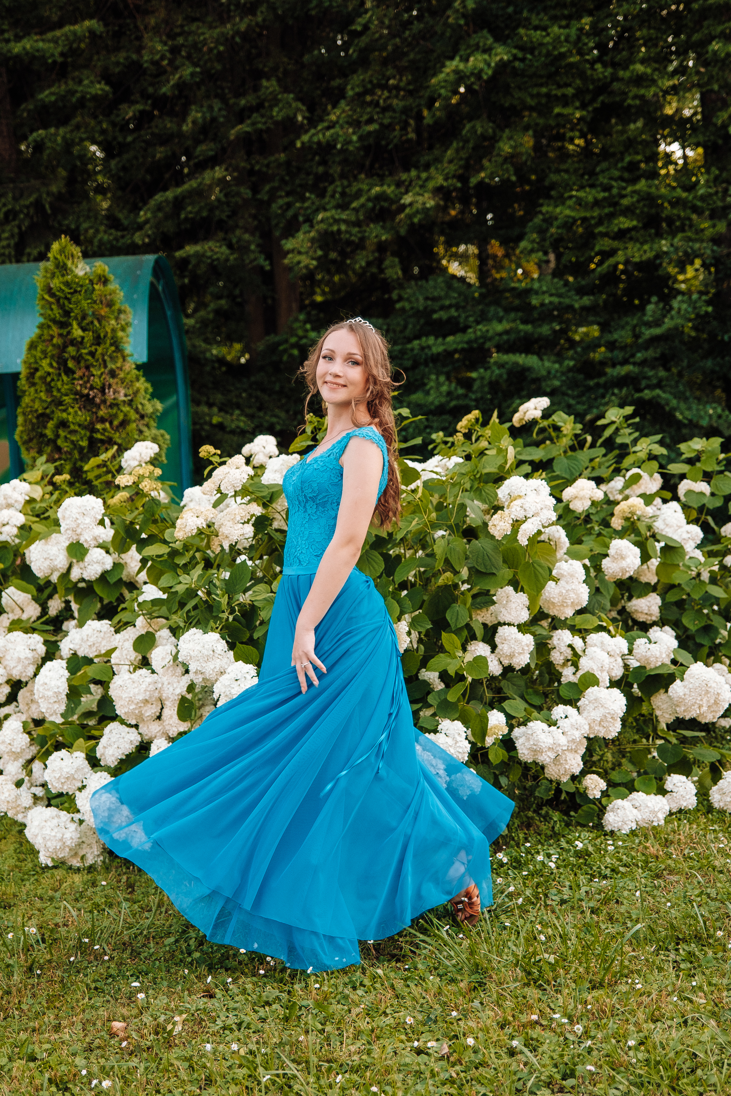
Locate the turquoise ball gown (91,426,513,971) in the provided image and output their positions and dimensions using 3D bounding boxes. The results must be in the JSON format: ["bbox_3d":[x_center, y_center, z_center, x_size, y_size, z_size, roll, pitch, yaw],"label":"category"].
[{"bbox_3d":[-0.191,0.377,4.168,1.080,1.382,0.830,-7,6,-30],"label":"turquoise ball gown"}]

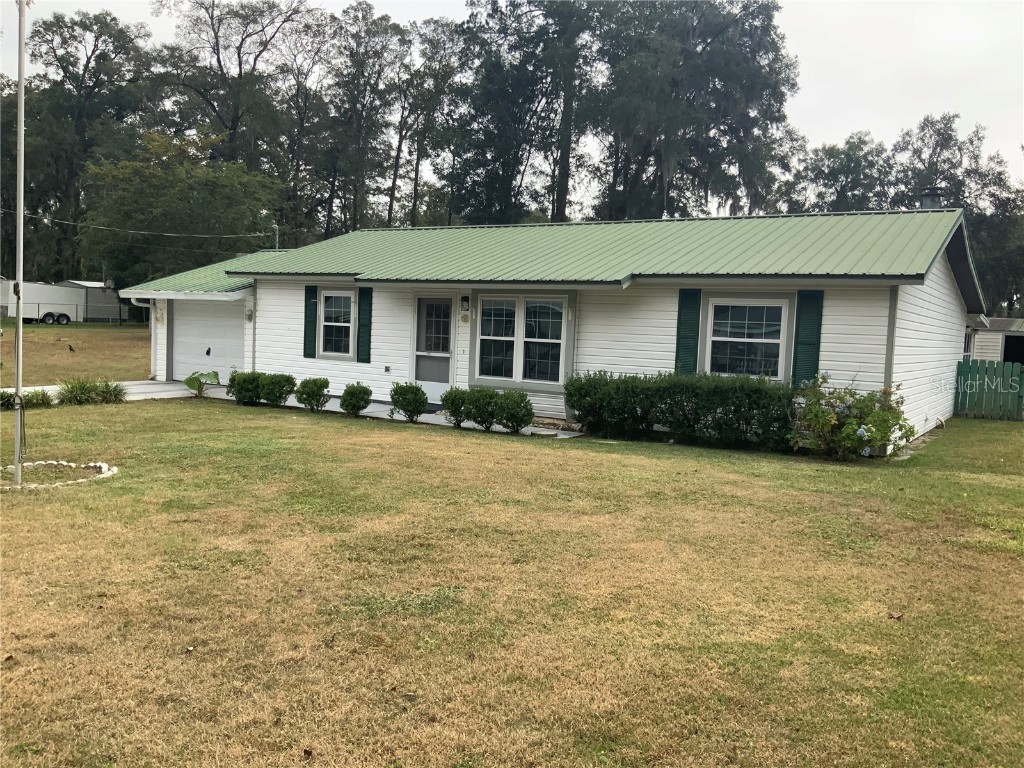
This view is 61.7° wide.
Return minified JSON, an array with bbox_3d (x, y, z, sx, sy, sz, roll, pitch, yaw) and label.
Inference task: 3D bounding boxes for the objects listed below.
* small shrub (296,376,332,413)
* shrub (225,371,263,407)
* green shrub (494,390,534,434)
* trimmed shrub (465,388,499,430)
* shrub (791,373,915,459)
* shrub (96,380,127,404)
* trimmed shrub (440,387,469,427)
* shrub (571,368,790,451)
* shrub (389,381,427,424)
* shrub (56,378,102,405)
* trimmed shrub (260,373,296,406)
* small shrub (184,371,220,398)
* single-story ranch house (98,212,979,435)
[{"bbox_3d":[-3.543,0.192,15.351,0.614,0.635,0.614,2,4,0],"label":"small shrub"},{"bbox_3d":[-5.072,0.086,16.328,0.671,0.647,0.671,5,4,32],"label":"shrub"},{"bbox_3d":[0.055,0.435,13.327,0.620,0.660,0.620,2,4,0],"label":"green shrub"},{"bbox_3d":[-0.468,0.386,13.388,0.566,0.694,0.566,2,4,0],"label":"trimmed shrub"},{"bbox_3d":[4.556,0.459,11.492,1.480,1.100,1.050,5,4,33],"label":"shrub"},{"bbox_3d":[-7.172,0.152,15.353,0.552,0.429,0.564,5,4,32],"label":"shrub"},{"bbox_3d":[-0.847,0.370,13.918,0.600,0.640,0.600,2,4,0],"label":"trimmed shrub"},{"bbox_3d":[2.427,0.366,12.653,3.400,1.020,0.900,5,4,33],"label":"shrub"},{"bbox_3d":[-1.702,0.310,14.176,0.632,0.669,0.632,2,4,0],"label":"shrub"},{"bbox_3d":[-7.717,0.130,15.301,0.780,0.450,0.780,5,4,33],"label":"shrub"},{"bbox_3d":[-4.312,0.111,15.841,0.651,0.609,0.651,5,4,32],"label":"trimmed shrub"},{"bbox_3d":[-6.142,0.010,17.010,0.683,0.516,0.580,5,4,32],"label":"small shrub"},{"bbox_3d":[0.698,-1.609,19.943,17.370,3.890,10.800,5,4,33],"label":"single-story ranch house"}]

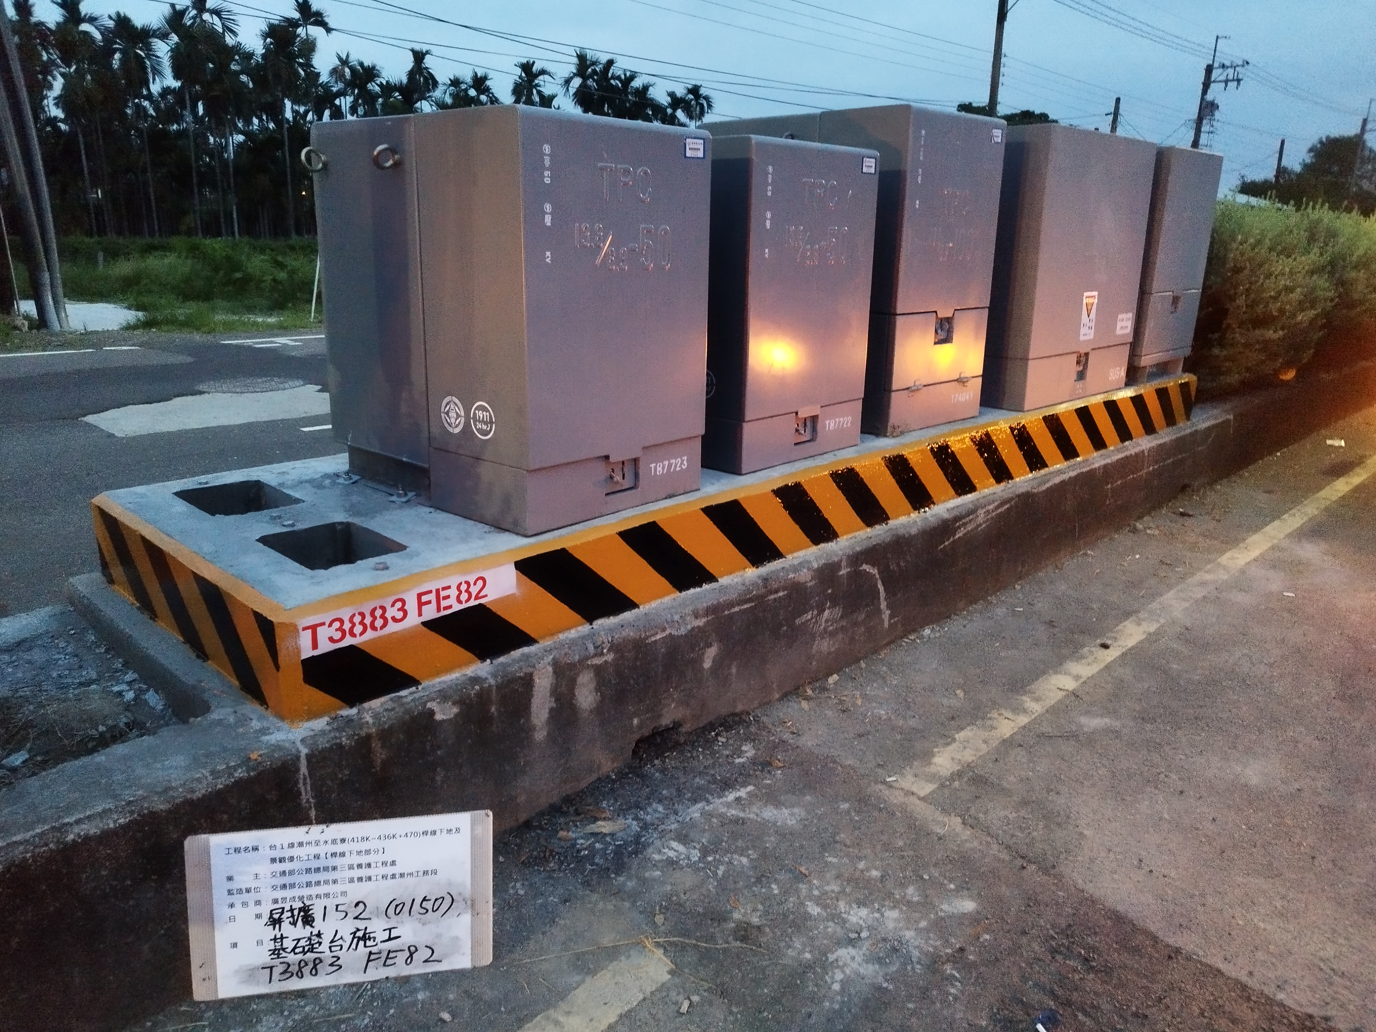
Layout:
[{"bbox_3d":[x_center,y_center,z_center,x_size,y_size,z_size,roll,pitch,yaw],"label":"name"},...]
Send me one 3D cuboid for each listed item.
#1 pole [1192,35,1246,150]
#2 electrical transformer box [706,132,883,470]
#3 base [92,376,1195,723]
[{"bbox_3d":[24.360,-16.887,45.098,2.000,10.708,0.500,16,22,42],"label":"pole"},{"bbox_3d":[0.099,-0.900,3.981,1.040,1.183,0.780,16,22,41],"label":"electrical transformer box"},{"bbox_3d":[0.772,-0.382,4.880,1.420,0.293,6.343,16,22,42],"label":"base"}]

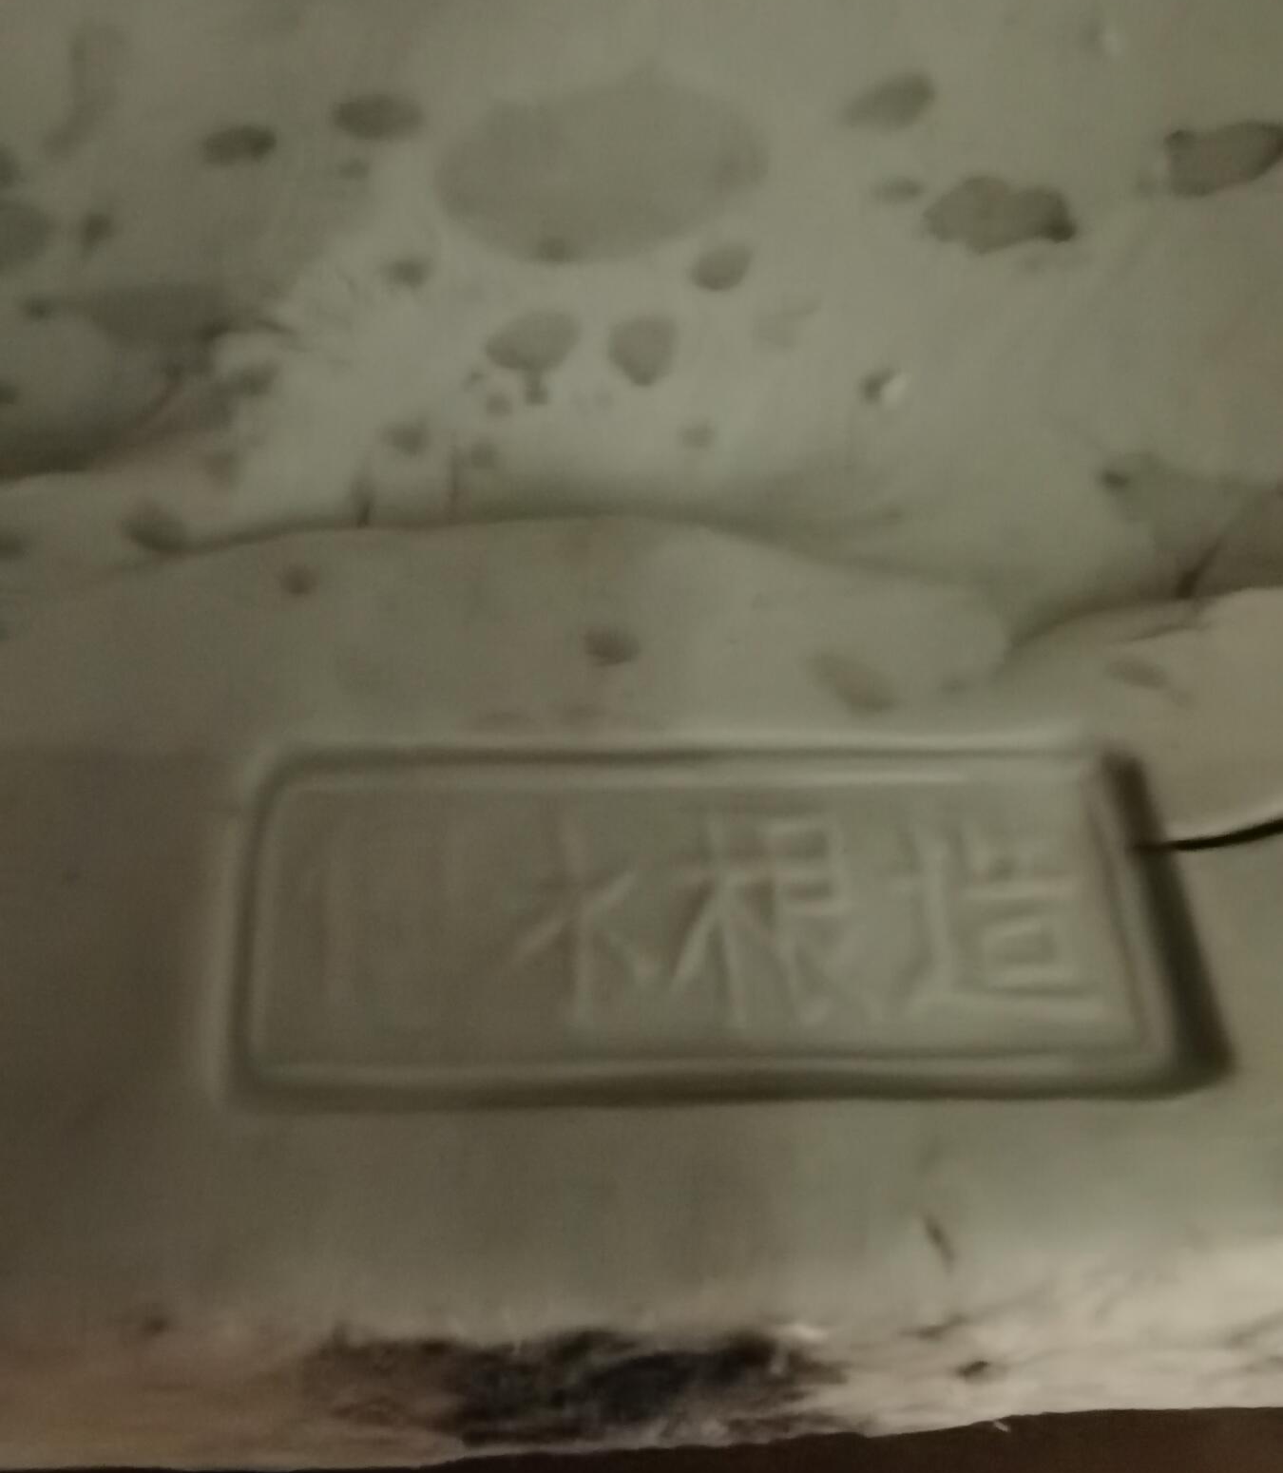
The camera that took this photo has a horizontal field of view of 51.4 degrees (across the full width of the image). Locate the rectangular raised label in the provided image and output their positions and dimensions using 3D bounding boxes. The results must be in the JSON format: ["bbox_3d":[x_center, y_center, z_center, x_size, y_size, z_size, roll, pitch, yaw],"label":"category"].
[{"bbox_3d":[0.008,0.020,0.152,0.103,0.041,0.006,0,-28,-5],"label":"rectangular raised label"}]

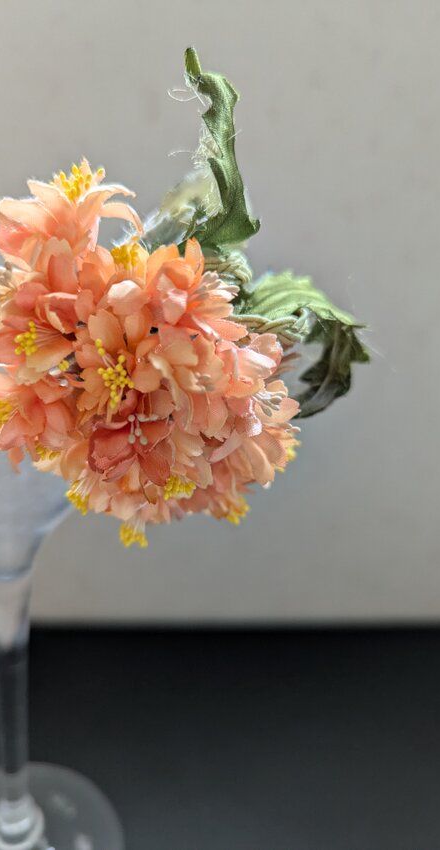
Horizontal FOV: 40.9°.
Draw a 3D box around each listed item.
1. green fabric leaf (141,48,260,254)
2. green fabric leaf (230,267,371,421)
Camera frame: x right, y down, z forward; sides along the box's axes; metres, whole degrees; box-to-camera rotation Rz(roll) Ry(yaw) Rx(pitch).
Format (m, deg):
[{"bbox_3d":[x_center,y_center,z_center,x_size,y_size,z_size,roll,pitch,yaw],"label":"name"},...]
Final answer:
[{"bbox_3d":[-0.006,-0.082,0.178,0.035,0.060,0.030,2,10,0],"label":"green fabric leaf"},{"bbox_3d":[0.024,-0.024,0.175,0.040,0.043,0.034,-1,10,-17],"label":"green fabric leaf"}]

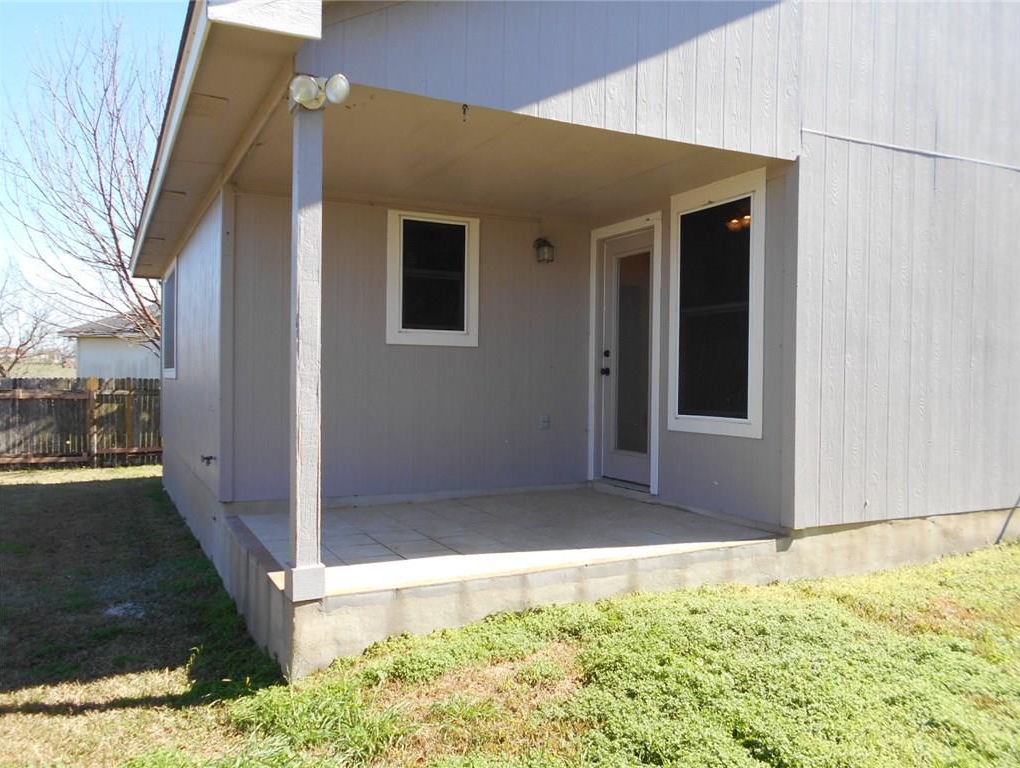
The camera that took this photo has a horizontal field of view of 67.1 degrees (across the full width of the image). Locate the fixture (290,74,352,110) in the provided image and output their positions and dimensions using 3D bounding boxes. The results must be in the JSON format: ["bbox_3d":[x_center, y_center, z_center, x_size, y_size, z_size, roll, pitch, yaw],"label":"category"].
[{"bbox_3d":[-0.810,-1.236,3.245,0.256,0.155,0.180,0,1,-27],"label":"fixture"}]

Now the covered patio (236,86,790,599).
[{"bbox_3d":[-0.116,-0.202,5.003,3.010,2.300,2.270,0,1,-27],"label":"covered patio"}]

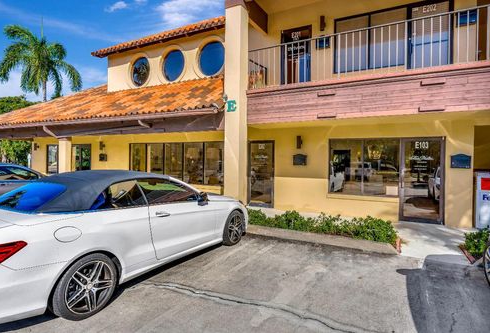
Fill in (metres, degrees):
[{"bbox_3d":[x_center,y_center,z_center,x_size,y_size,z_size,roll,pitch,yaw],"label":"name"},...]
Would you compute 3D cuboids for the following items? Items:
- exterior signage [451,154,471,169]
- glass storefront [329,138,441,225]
[{"bbox_3d":[5.040,-0.115,6.786,0.379,0.329,0.060,1,1,29],"label":"exterior signage"},{"bbox_3d":[3.595,0.315,7.629,2.719,2.110,0.130,1,1,29],"label":"glass storefront"}]

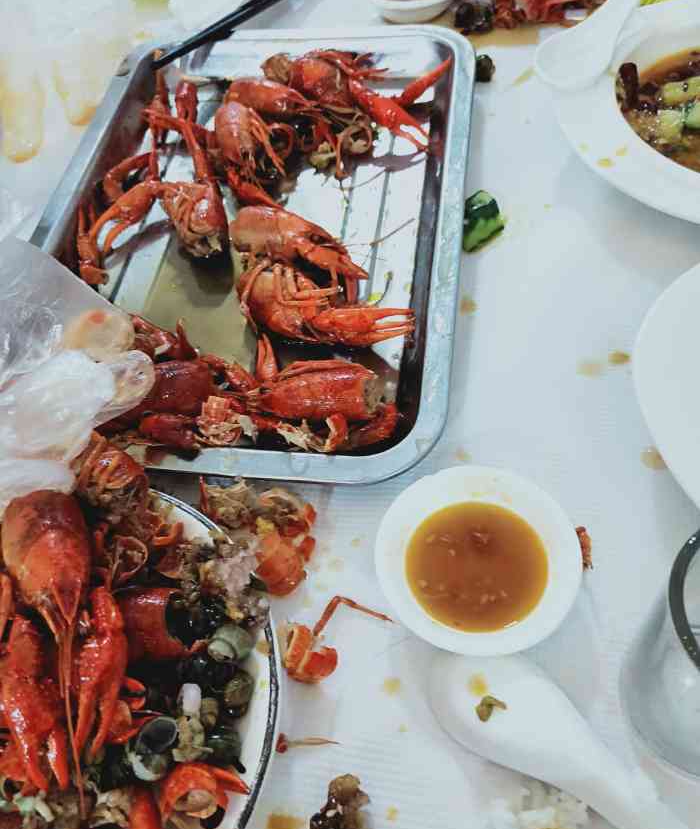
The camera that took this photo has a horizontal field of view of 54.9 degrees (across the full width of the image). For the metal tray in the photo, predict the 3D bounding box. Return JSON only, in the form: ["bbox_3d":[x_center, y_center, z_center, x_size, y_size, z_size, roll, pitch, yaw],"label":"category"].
[{"bbox_3d":[-0.063,-0.126,0.434,0.268,0.028,0.372,4,60,9],"label":"metal tray"}]

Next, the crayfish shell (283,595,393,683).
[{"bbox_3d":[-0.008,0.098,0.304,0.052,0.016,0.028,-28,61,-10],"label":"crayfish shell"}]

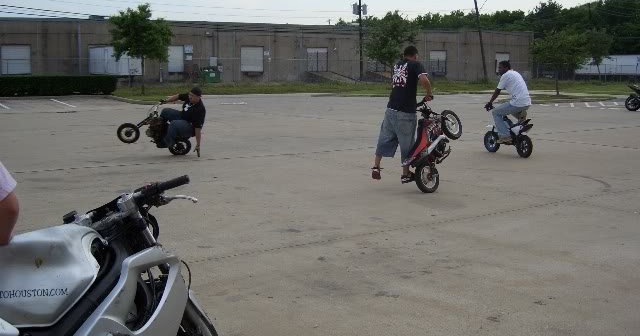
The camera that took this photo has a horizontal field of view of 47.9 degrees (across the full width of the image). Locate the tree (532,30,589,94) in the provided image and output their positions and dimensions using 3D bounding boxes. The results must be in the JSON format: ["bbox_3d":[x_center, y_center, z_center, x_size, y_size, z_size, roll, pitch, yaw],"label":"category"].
[{"bbox_3d":[11.980,-5.272,36.109,3.037,3.270,3.037,3,8,18],"label":"tree"}]

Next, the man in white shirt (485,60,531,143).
[{"bbox_3d":[3.303,-1.149,12.712,0.500,1.477,0.780,-3,9,-25],"label":"man in white shirt"}]

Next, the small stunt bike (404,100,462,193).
[{"bbox_3d":[1.406,-0.364,9.195,0.580,0.840,1.280,-10,42,47],"label":"small stunt bike"}]

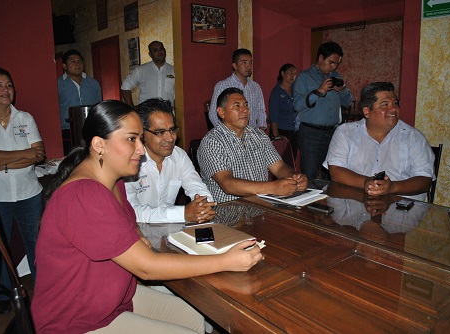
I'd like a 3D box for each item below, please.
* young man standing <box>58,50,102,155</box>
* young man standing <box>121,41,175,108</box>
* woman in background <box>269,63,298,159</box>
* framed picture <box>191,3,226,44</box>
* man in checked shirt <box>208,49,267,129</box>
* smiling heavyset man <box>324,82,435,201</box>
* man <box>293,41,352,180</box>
[{"bbox_3d":[-1.331,-0.174,3.475,0.520,1.760,0.330,-5,9,-29],"label":"young man standing"},{"bbox_3d":[-0.654,-0.291,3.679,0.580,1.820,0.330,-4,9,-20],"label":"young man standing"},{"bbox_3d":[0.587,-0.132,3.515,0.450,1.620,0.330,-9,11,-44],"label":"woman in background"},{"bbox_3d":[-0.137,-1.248,3.300,0.375,0.318,0.030,-7,10,-37],"label":"framed picture"},{"bbox_3d":[0.123,-0.117,3.202,0.500,1.720,0.320,-6,9,-30],"label":"man in checked shirt"},{"bbox_3d":[0.758,0.244,1.928,0.640,1.350,0.780,2,9,20],"label":"smiling heavyset man"},{"bbox_3d":[0.693,-0.035,2.741,0.550,1.700,0.450,-6,9,-30],"label":"man"}]

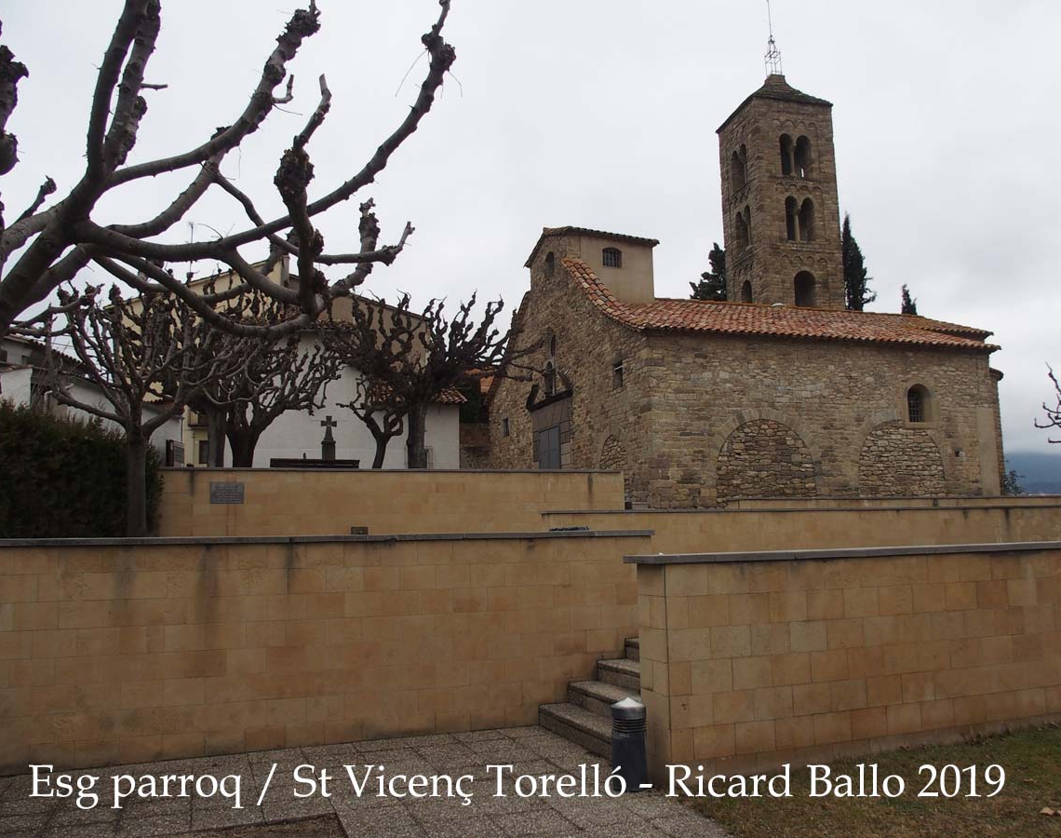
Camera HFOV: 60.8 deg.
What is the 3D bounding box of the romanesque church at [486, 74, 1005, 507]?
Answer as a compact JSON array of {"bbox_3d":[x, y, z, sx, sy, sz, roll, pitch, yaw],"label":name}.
[{"bbox_3d":[6.763,-6.485,31.609,14.000,19.952,14.966,1,-8,-18],"label":"romanesque church"}]

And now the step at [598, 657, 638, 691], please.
[{"bbox_3d":[1.042,2.115,7.265,0.303,0.175,1.697,2,-8,-21],"label":"step"}]

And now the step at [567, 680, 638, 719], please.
[{"bbox_3d":[0.783,2.283,7.155,0.303,0.175,1.697,2,-8,-21],"label":"step"}]

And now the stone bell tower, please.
[{"bbox_3d":[11.029,-5.560,39.385,3.656,19.952,3.656,1,-8,-16],"label":"stone bell tower"}]

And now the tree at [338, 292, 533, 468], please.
[{"bbox_3d":[-1.918,-0.337,18.202,3.955,4.456,3.560,-1,-7,0],"label":"tree"}]

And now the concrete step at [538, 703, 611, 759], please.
[{"bbox_3d":[0.523,2.450,7.044,0.303,0.175,1.697,2,-8,-21],"label":"concrete step"}]

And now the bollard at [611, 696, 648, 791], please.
[{"bbox_3d":[0.649,2.134,5.967,0.232,0.589,0.232,-1,-7,0],"label":"bollard"}]

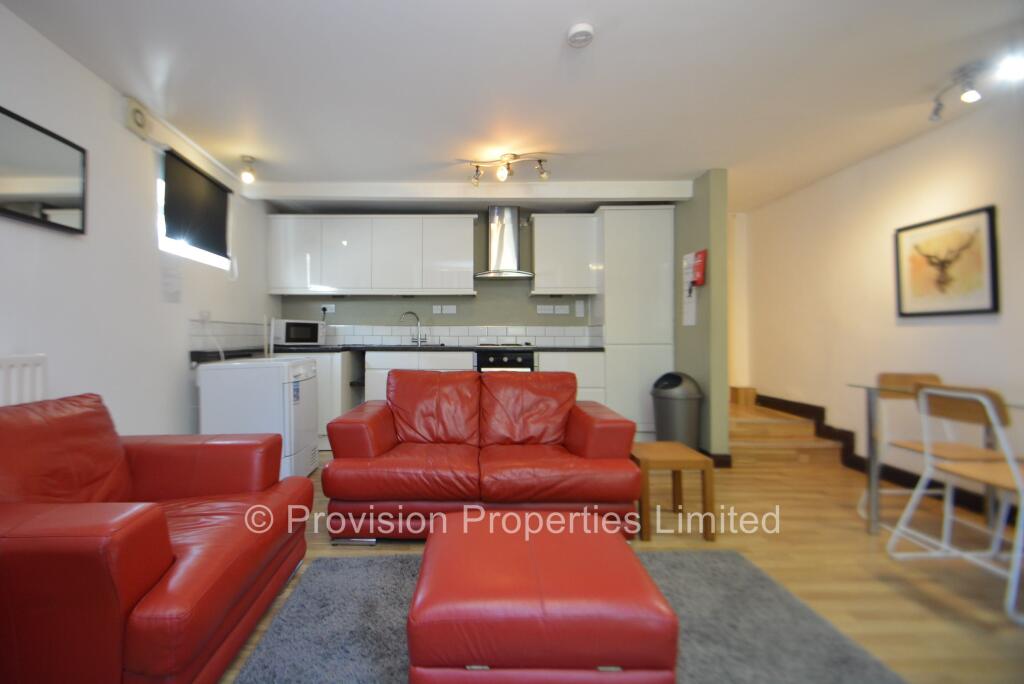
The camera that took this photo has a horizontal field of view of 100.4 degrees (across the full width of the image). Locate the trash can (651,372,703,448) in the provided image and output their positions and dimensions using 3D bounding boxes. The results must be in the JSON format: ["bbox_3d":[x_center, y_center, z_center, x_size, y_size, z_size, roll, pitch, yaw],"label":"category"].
[{"bbox_3d":[1.276,0.602,3.312,0.410,0.730,0.410,0,1,0],"label":"trash can"}]

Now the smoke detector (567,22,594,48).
[{"bbox_3d":[0.317,-1.437,2.009,0.117,0.045,0.117,0,1,0],"label":"smoke detector"}]

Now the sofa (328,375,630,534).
[{"bbox_3d":[-0.158,0.577,2.455,1.520,0.800,0.890,0,0,-1],"label":"sofa"}]

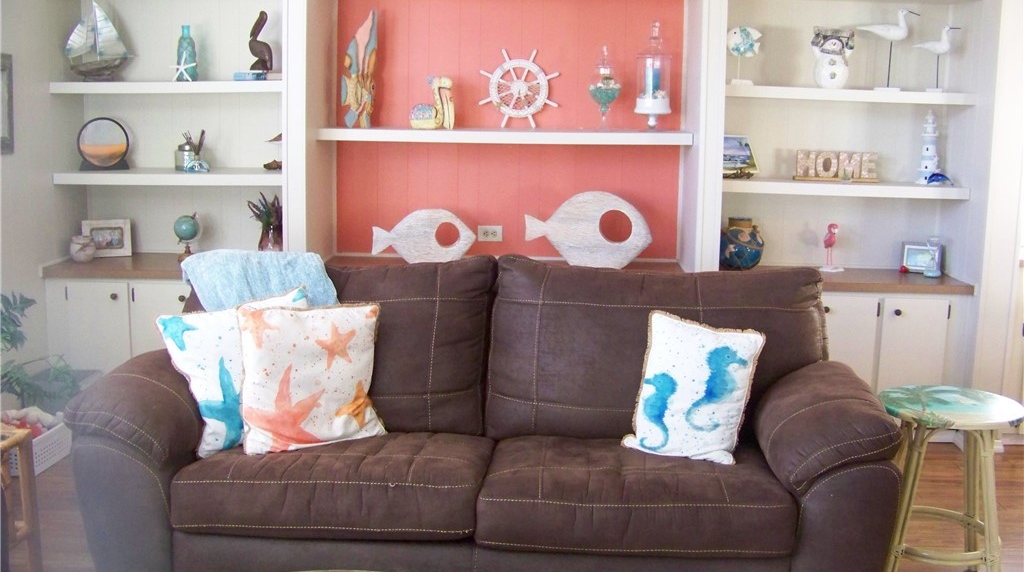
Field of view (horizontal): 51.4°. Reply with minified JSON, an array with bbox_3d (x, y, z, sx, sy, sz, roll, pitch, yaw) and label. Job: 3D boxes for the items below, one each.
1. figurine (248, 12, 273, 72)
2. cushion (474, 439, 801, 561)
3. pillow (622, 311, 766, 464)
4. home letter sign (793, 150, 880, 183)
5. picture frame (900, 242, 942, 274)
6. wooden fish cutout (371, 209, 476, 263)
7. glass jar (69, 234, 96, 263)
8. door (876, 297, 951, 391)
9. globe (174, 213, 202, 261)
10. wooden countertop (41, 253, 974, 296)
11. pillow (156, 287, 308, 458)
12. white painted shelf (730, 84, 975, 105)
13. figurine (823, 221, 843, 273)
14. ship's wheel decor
[{"bbox_3d":[-1.098,-1.069,4.648,0.102,0.268,0.080,0,10,-9],"label":"figurine"},{"bbox_3d":[0.345,0.570,3.083,0.837,0.195,0.570,2,10,4],"label":"cushion"},{"bbox_3d":[0.524,0.293,3.040,0.375,0.405,0.140,7,-11,28],"label":"pillow"},{"bbox_3d":[1.447,-0.532,4.742,0.370,0.138,0.050,1,9,1],"label":"home letter sign"},{"bbox_3d":[1.869,-0.130,4.849,0.181,0.142,0.025,4,-1,18],"label":"picture frame"},{"bbox_3d":[-0.397,-0.222,4.807,0.472,0.248,0.040,1,10,1],"label":"wooden fish cutout"},{"bbox_3d":[-1.954,-0.168,4.857,0.118,0.107,0.118,1,9,0],"label":"glass jar"},{"bbox_3d":[1.715,0.300,4.575,0.283,0.505,0.022,1,9,2],"label":"door"},{"bbox_3d":[-1.482,-0.225,4.880,0.128,0.225,0.115,1,9,2],"label":"globe"},{"bbox_3d":[-0.035,-0.058,4.809,4.019,0.043,0.497,1,9,2],"label":"wooden countertop"},{"bbox_3d":[-0.776,0.252,3.100,0.420,0.420,0.140,-14,-10,-15],"label":"pillow"},{"bbox_3d":[1.423,-0.826,4.634,1.045,0.050,0.355,1,10,1],"label":"white painted shelf"},{"bbox_3d":[1.442,-0.173,4.791,0.100,0.222,0.090,9,13,41],"label":"figurine"},{"bbox_3d":[0.031,-0.890,4.800,0.365,0.365,0.035,1,7,1],"label":"ship's wheel decor"}]

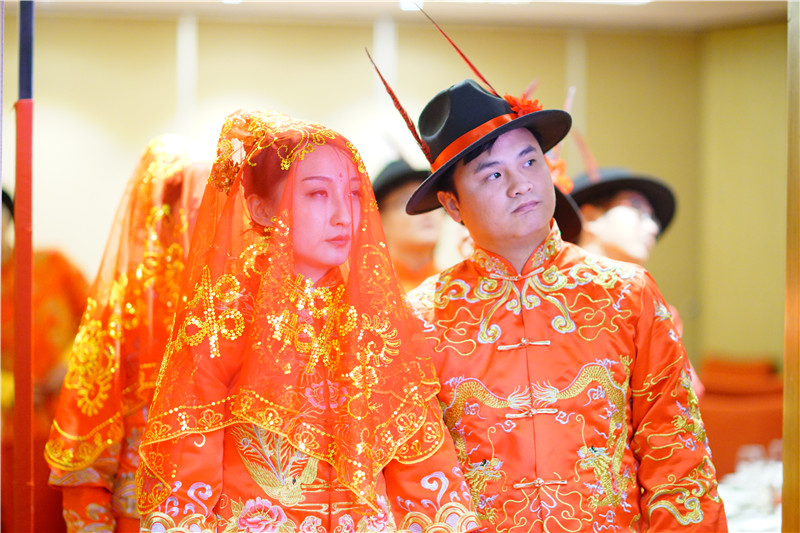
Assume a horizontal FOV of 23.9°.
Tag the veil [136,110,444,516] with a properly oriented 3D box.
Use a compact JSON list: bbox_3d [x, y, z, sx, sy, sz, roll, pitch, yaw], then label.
[{"bbox_3d":[-0.165,0.069,2.850,0.460,0.610,0.420,0,-1,-27],"label":"veil"}]

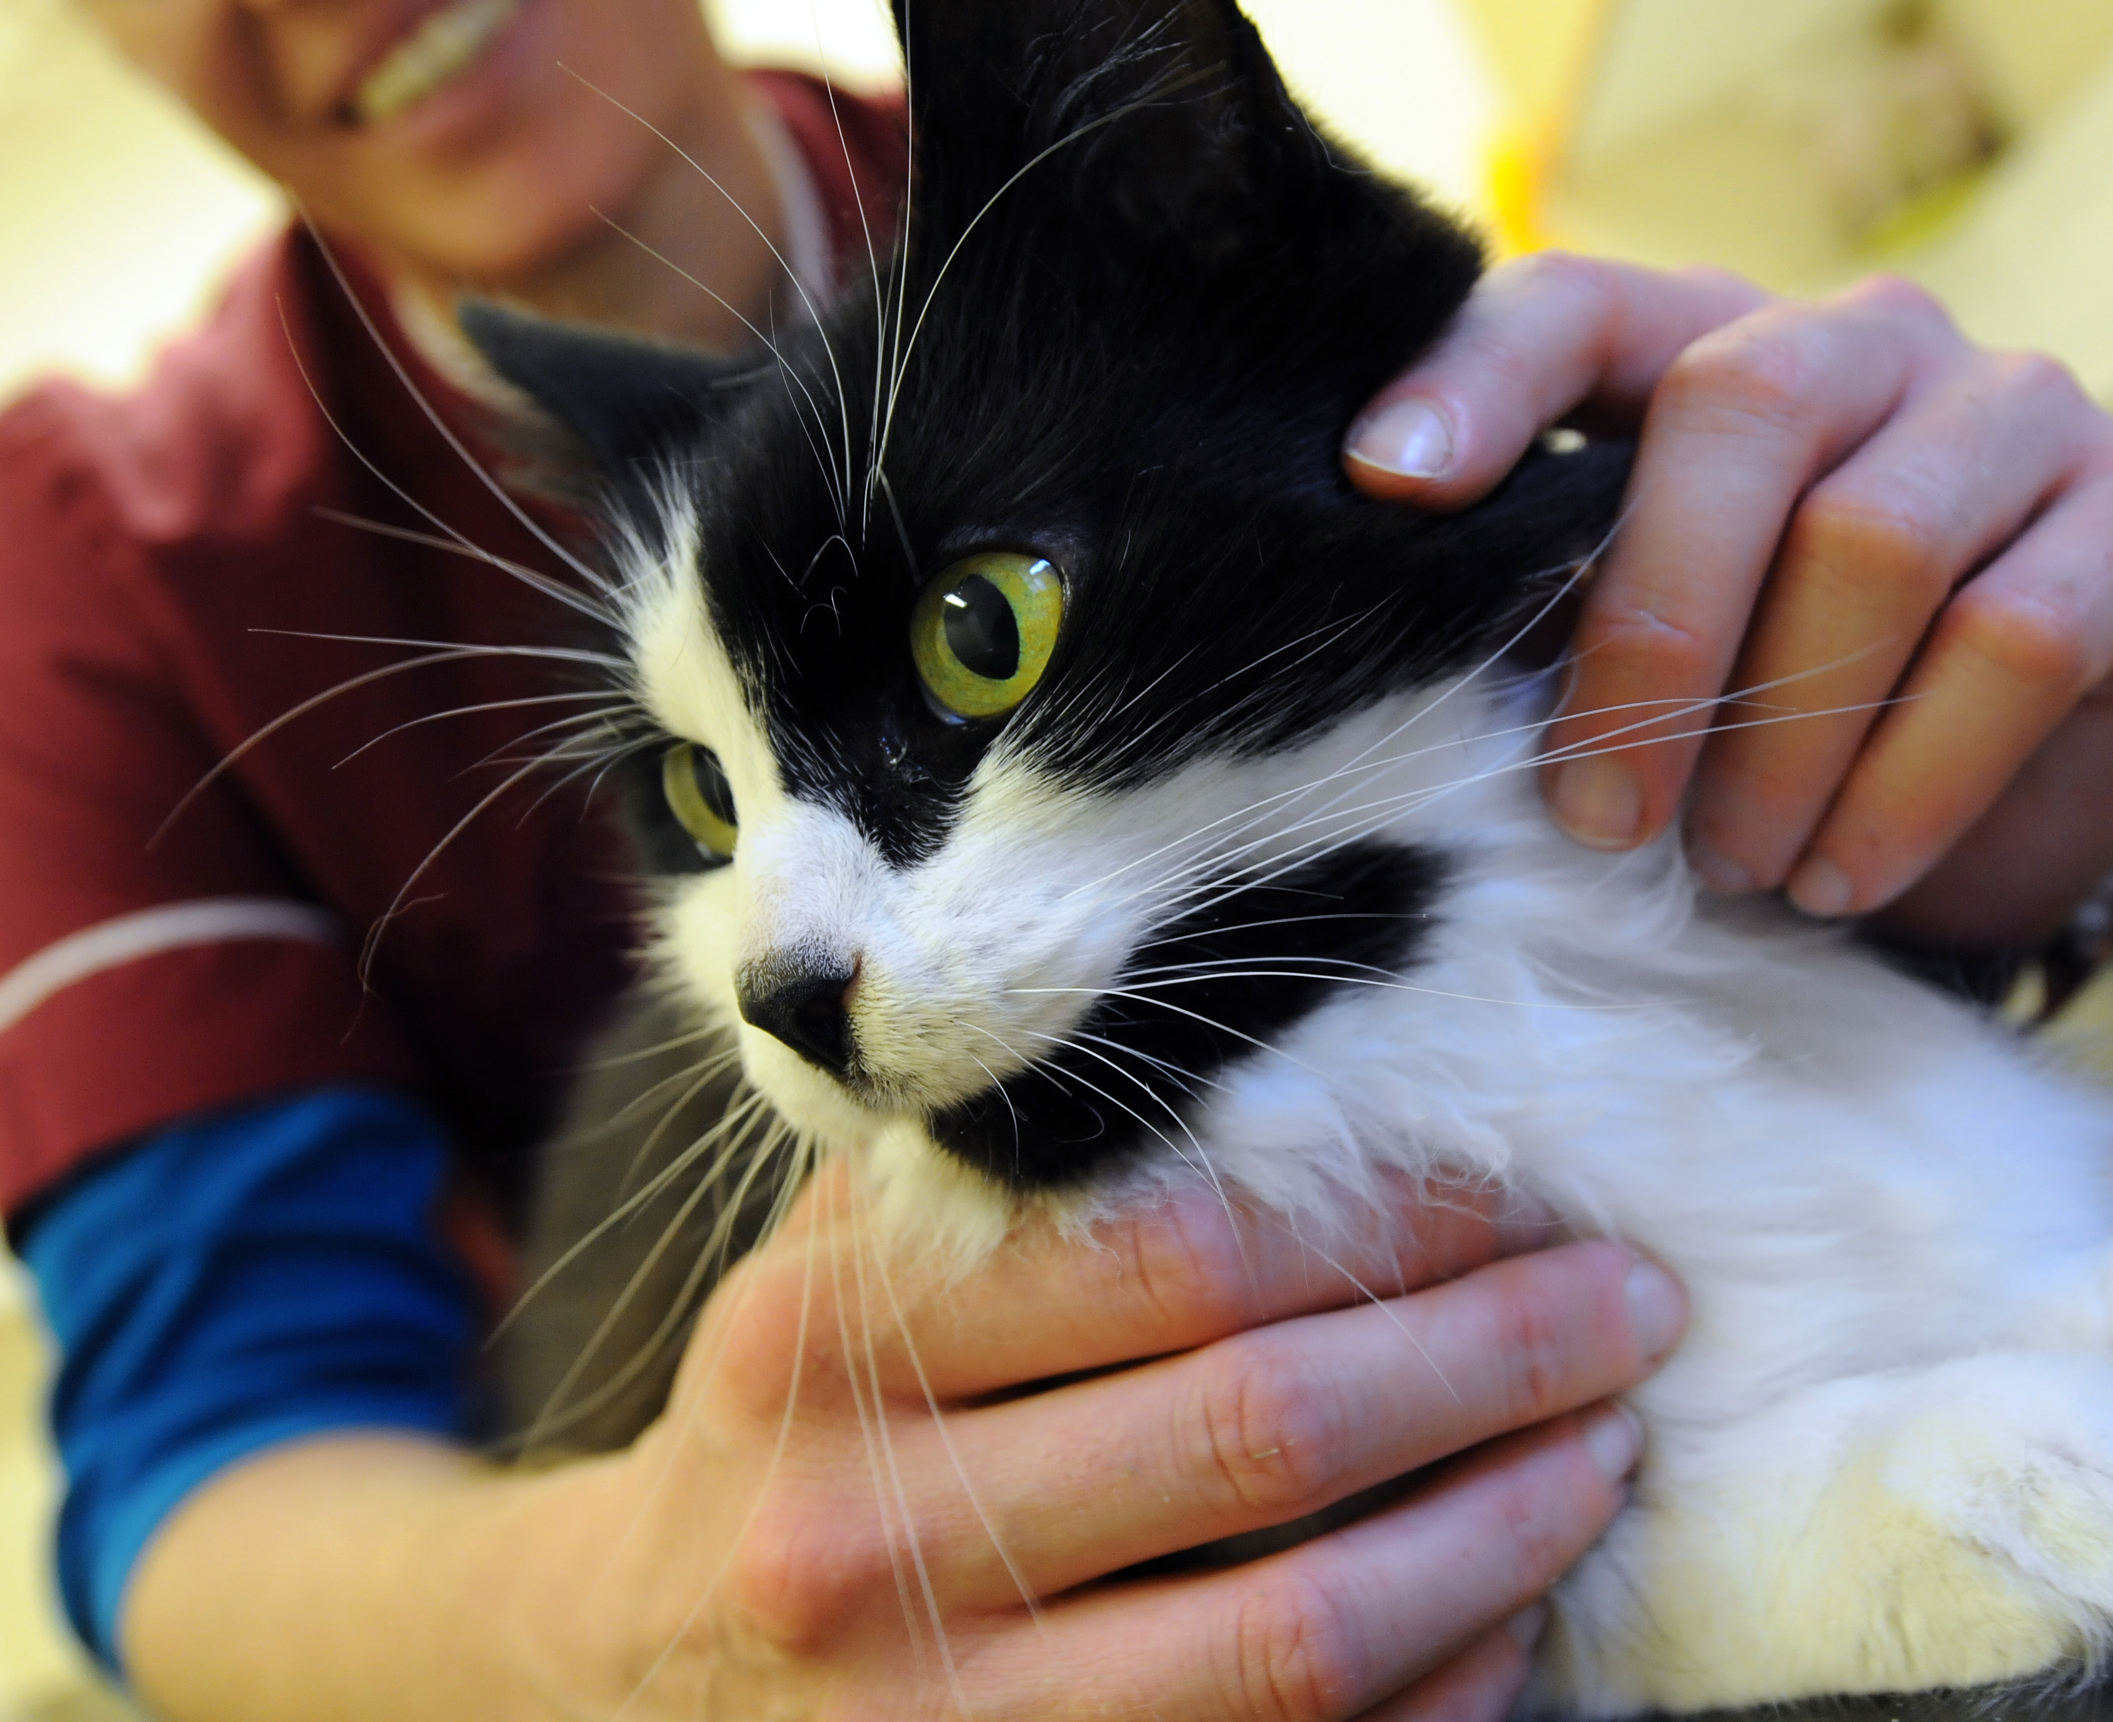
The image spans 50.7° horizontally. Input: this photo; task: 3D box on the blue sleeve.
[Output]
[{"bbox_3d":[-0.167,0.108,0.465,0.095,0.120,0.100,-4,-6,-14],"label":"blue sleeve"}]

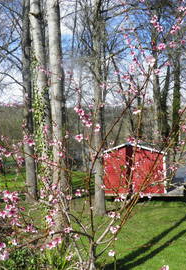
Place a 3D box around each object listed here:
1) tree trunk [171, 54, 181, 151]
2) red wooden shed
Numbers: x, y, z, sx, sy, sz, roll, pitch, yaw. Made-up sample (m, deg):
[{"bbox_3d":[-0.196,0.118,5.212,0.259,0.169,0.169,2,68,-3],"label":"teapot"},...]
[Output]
[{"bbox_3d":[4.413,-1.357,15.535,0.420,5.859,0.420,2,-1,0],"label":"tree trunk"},{"bbox_3d":[1.902,1.417,13.207,2.900,2.150,2.500,-1,-1,15],"label":"red wooden shed"}]

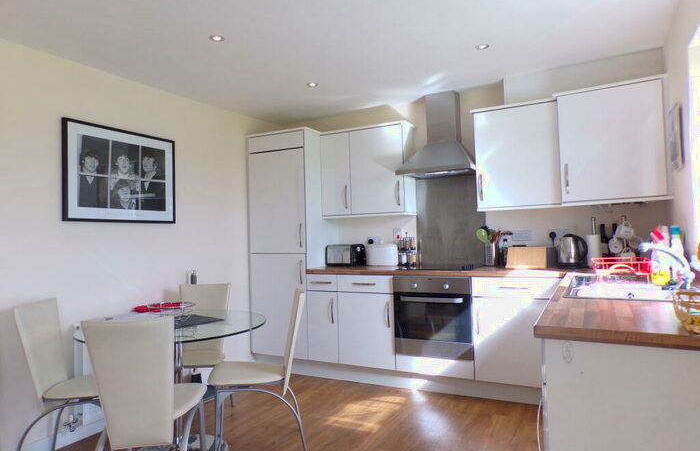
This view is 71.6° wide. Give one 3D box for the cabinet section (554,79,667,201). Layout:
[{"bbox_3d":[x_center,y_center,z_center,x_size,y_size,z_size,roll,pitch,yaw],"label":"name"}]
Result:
[{"bbox_3d":[1.795,-0.529,3.343,0.615,0.740,0.427,-2,-3,29],"label":"cabinet section"}]

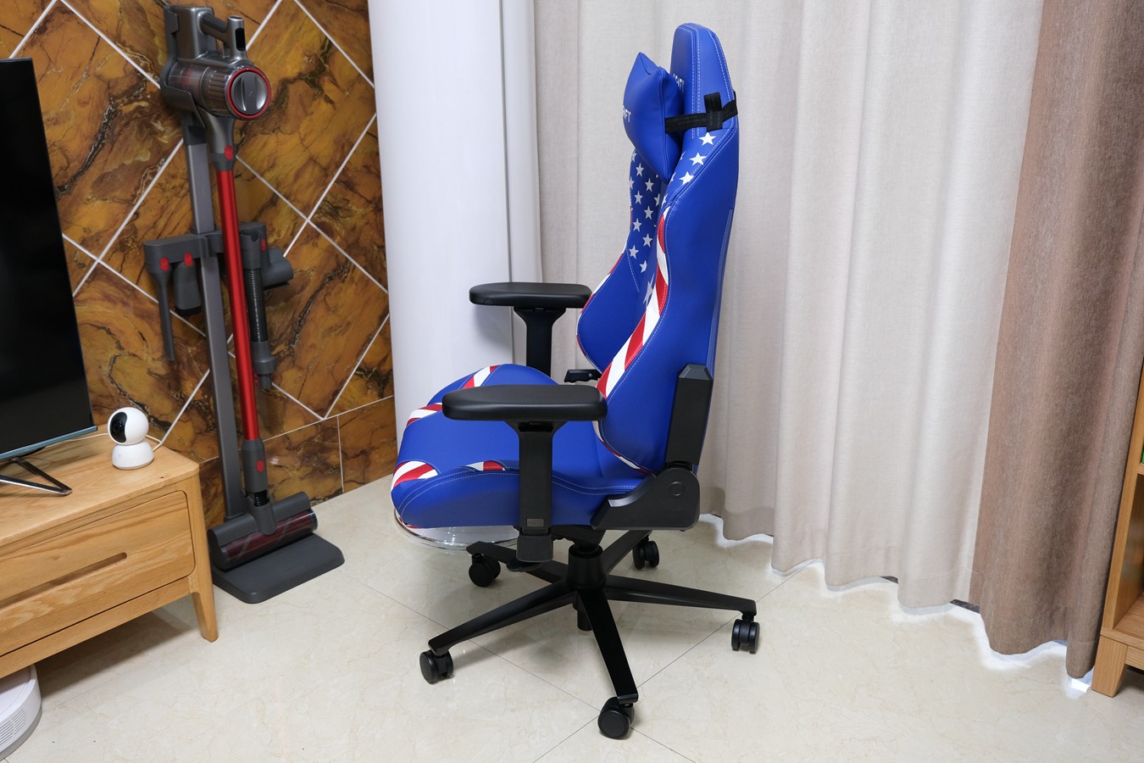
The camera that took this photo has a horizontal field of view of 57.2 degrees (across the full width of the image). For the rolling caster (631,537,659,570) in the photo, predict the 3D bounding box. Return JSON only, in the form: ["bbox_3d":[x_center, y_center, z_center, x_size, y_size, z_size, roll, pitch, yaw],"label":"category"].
[{"bbox_3d":[0.180,0.410,2.501,0.053,0.072,0.064,-5,20,-12],"label":"rolling caster"}]

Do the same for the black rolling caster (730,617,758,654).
[{"bbox_3d":[0.359,0.524,2.167,0.053,0.072,0.064,6,20,18],"label":"black rolling caster"}]

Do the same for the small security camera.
[{"bbox_3d":[-0.888,0.109,2.108,0.078,0.118,0.078,4,20,12],"label":"small security camera"}]

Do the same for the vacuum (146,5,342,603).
[{"bbox_3d":[-0.729,-0.159,2.342,0.280,1.270,0.350,16,25,39],"label":"vacuum"}]

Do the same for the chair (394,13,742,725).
[{"bbox_3d":[0.021,-0.035,2.024,0.740,1.230,0.770,-1,19,-2],"label":"chair"}]

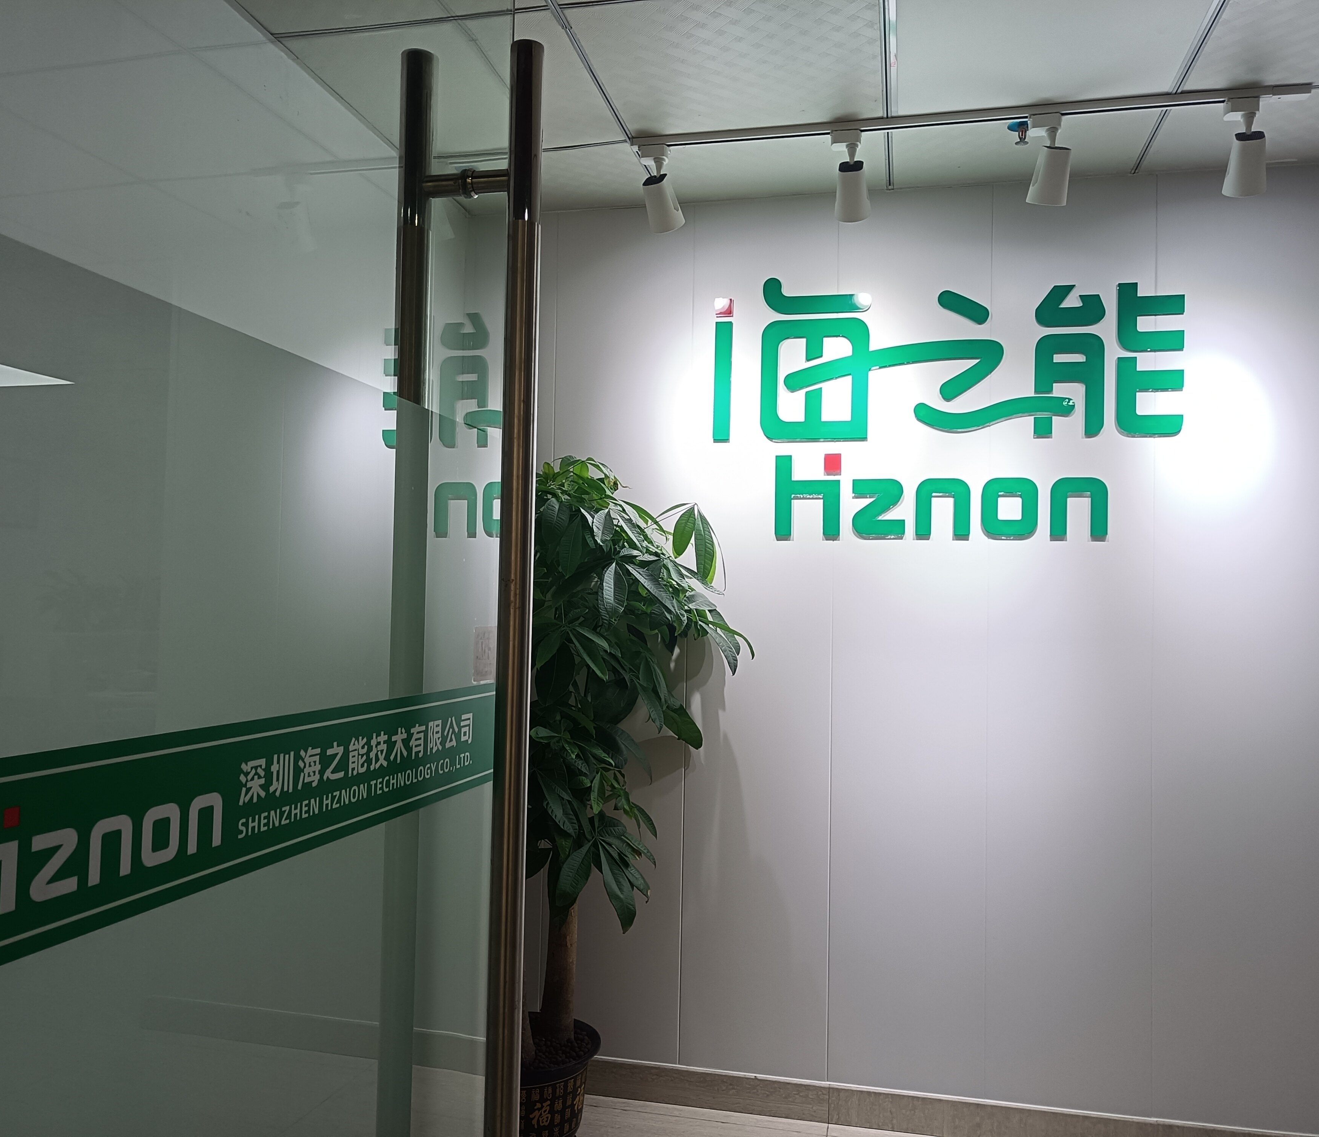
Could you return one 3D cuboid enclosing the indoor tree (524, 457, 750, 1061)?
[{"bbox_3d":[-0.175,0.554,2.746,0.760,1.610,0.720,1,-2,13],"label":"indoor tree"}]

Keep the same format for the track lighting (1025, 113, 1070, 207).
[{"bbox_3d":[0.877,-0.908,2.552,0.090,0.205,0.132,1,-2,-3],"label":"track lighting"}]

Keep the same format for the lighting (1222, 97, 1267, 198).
[{"bbox_3d":[1.276,-0.904,2.474,0.090,0.205,0.132,0,-2,18],"label":"lighting"}]

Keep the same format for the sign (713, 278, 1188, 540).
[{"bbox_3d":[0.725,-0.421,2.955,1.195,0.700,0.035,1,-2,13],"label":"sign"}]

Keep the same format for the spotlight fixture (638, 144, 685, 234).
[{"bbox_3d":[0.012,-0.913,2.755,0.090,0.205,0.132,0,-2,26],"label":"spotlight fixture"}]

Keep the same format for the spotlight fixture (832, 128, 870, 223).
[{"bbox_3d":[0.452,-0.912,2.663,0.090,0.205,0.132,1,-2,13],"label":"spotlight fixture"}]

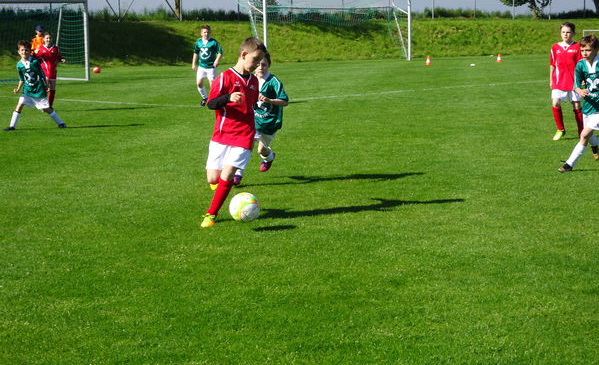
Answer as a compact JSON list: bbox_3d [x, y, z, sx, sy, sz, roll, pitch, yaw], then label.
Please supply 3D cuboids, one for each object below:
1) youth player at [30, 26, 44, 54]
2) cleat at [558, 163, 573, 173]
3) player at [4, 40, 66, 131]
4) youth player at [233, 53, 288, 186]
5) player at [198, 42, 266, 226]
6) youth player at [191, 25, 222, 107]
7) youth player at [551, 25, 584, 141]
[{"bbox_3d":[-6.119,-2.962,30.360,0.460,1.436,0.360,-3,7,-17],"label":"youth player"},{"bbox_3d":[2.556,-0.157,12.464,0.085,0.090,0.205,5,9,38],"label":"cleat"},{"bbox_3d":[-3.626,-1.339,17.823,0.780,1.216,0.450,1,7,13],"label":"player"},{"bbox_3d":[-0.353,-0.591,11.736,0.450,1.164,0.500,2,7,20],"label":"youth player"},{"bbox_3d":[-0.471,-0.371,9.248,0.410,1.331,0.480,-5,9,-35],"label":"player"},{"bbox_3d":[-1.642,-2.071,22.886,0.500,1.420,0.420,1,7,11],"label":"youth player"},{"bbox_3d":[3.284,-1.247,15.891,0.440,1.415,0.360,0,7,7],"label":"youth player"}]

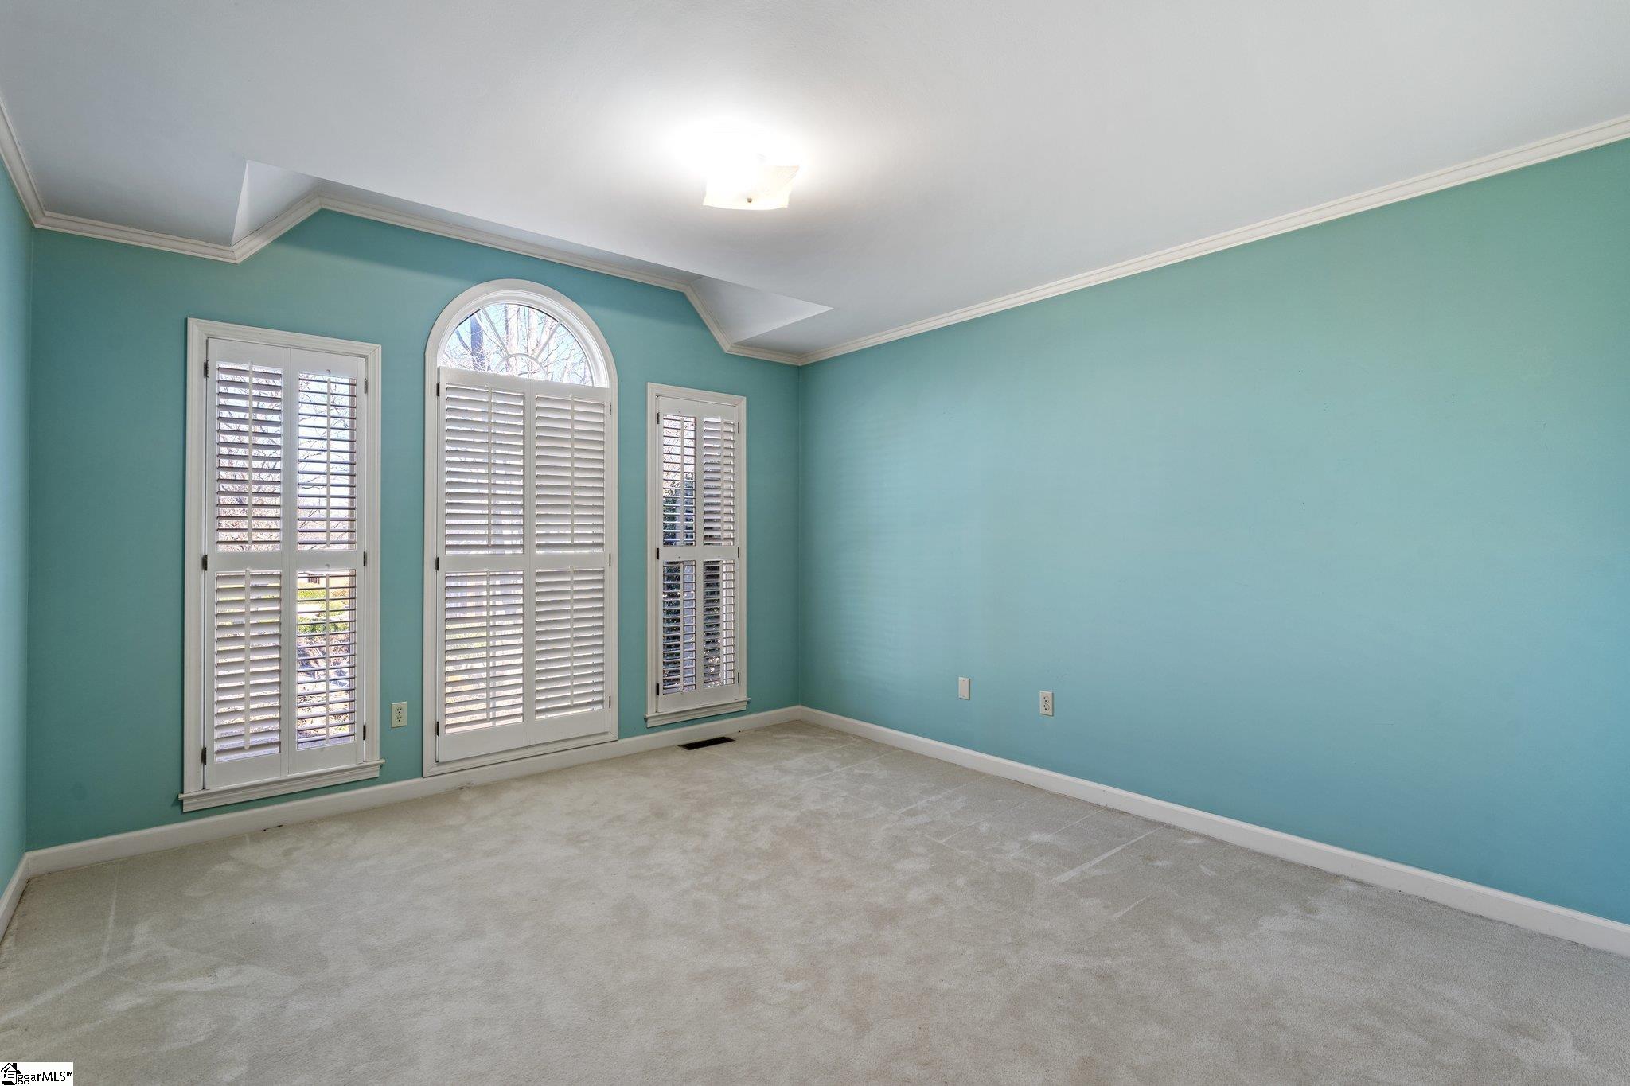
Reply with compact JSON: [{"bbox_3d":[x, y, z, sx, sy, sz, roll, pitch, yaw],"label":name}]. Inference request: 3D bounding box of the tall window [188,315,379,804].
[{"bbox_3d":[-2.244,0.083,3.093,0.688,1.952,0.120,0,0,-41],"label":"tall window"}]

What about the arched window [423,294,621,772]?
[{"bbox_3d":[-1.492,-0.118,3.767,0.987,2.444,0.110,0,0,-41],"label":"arched window"}]

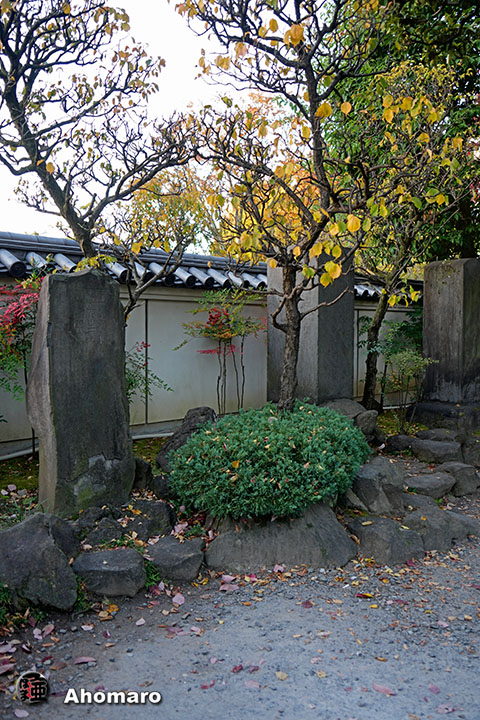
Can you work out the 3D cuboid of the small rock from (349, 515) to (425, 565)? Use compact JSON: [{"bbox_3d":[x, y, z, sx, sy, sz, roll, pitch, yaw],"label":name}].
[{"bbox_3d":[0.916,1.097,4.000,0.450,0.240,0.350,0,3,-9],"label":"small rock"}]

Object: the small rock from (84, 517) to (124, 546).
[{"bbox_3d":[-0.887,1.122,4.187,0.244,0.140,0.240,0,1,-7],"label":"small rock"}]

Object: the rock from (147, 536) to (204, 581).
[{"bbox_3d":[-0.382,1.200,3.877,0.333,0.200,0.320,0,1,-3],"label":"rock"}]

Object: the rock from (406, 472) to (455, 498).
[{"bbox_3d":[1.652,1.071,5.550,0.390,0.150,0.340,-1,3,-12],"label":"rock"}]

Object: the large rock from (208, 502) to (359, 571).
[{"bbox_3d":[0.259,1.114,4.129,0.964,0.360,0.500,0,1,2],"label":"large rock"}]

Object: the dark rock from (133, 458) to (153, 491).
[{"bbox_3d":[-0.757,0.857,4.870,0.200,0.230,0.200,-3,4,-45],"label":"dark rock"}]

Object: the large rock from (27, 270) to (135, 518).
[{"bbox_3d":[-1.058,0.192,4.311,0.260,1.600,0.610,2,4,43],"label":"large rock"}]

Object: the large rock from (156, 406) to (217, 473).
[{"bbox_3d":[-0.503,0.750,6.043,0.587,0.550,0.450,0,1,-3],"label":"large rock"}]

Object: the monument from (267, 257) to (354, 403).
[{"bbox_3d":[0.852,-0.416,7.723,0.770,1.780,0.710,2,4,43],"label":"monument"}]

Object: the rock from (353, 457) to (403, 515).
[{"bbox_3d":[1.027,0.947,4.773,0.401,0.300,0.480,0,1,7],"label":"rock"}]

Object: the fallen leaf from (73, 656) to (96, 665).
[{"bbox_3d":[-0.656,1.267,2.700,0.103,0.022,0.050,0,3,-6],"label":"fallen leaf"}]

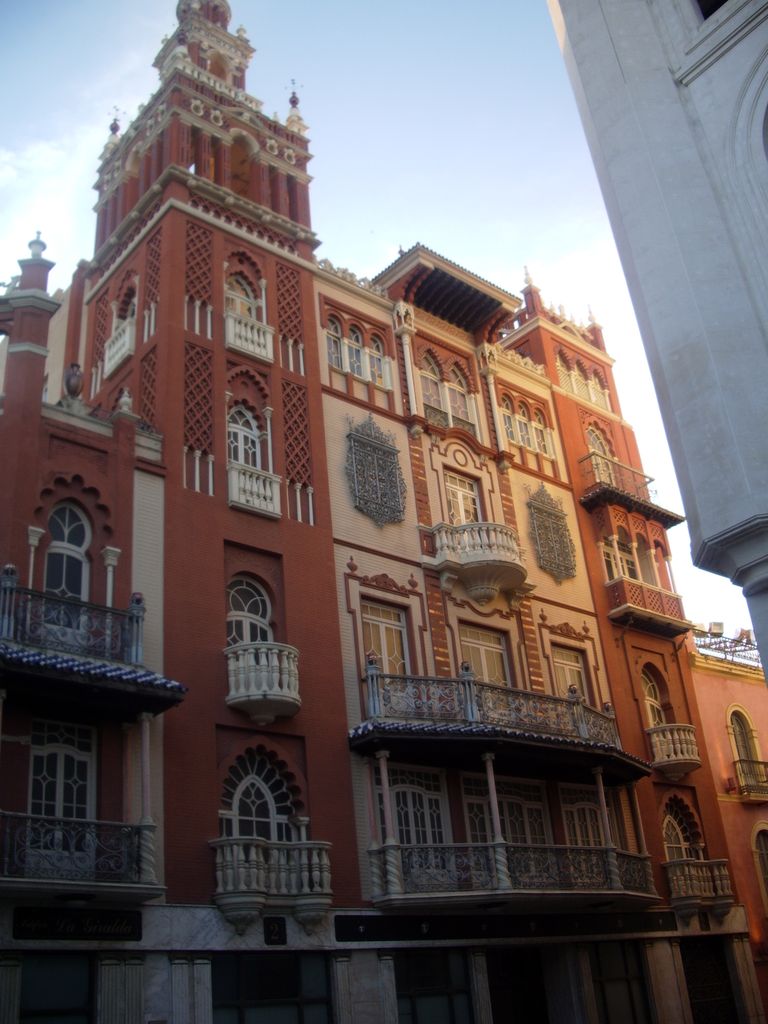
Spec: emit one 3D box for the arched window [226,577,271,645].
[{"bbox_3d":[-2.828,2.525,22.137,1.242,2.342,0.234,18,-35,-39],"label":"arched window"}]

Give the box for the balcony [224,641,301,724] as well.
[{"bbox_3d":[-2.176,3.346,20.128,1.648,1.344,0.720,18,-35,-39],"label":"balcony"}]

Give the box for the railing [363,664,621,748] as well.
[{"bbox_3d":[3.223,4.900,25.620,8.807,1.273,1.140,18,-35,-39],"label":"railing"}]

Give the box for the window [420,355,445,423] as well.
[{"bbox_3d":[1.385,-3.445,28.642,0.920,2.300,0.220,18,-35,-38],"label":"window"}]

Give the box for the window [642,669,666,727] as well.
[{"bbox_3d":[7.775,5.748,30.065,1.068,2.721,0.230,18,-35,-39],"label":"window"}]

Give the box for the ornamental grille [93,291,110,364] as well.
[{"bbox_3d":[-6.949,-4.553,25.576,0.100,2.030,0.620,18,-35,-38],"label":"ornamental grille"}]

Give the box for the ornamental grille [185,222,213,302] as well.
[{"bbox_3d":[-4.257,-5.719,23.839,0.733,2.208,0.126,18,-35,-39],"label":"ornamental grille"}]

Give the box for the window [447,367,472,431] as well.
[{"bbox_3d":[2.178,-3.386,30.517,0.947,2.464,0.204,18,-35,-39],"label":"window"}]

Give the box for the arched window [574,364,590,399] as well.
[{"bbox_3d":[6.506,-4.346,34.467,0.680,1.216,0.220,18,-35,-39],"label":"arched window"}]

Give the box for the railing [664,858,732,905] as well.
[{"bbox_3d":[8.477,9.794,27.332,2.512,1.010,0.570,18,-35,-39],"label":"railing"}]

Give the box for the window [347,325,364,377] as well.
[{"bbox_3d":[-0.801,-4.176,26.802,0.496,1.640,0.200,18,-35,-39],"label":"window"}]

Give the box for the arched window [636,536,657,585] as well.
[{"bbox_3d":[8.216,1.471,32.606,0.753,1.741,0.204,18,-35,-39],"label":"arched window"}]

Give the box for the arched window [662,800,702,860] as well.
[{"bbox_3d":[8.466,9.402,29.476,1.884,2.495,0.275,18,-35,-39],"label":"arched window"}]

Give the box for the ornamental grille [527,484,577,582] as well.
[{"bbox_3d":[5.056,0.595,31.078,2.046,3.366,0.300,18,-35,-40],"label":"ornamental grille"}]

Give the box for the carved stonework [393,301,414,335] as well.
[{"bbox_3d":[0.547,-5.224,28.300,0.416,1.110,0.398,18,-35,-39],"label":"carved stonework"}]

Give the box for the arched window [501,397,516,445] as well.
[{"bbox_3d":[3.844,-2.896,32.030,0.560,1.731,0.224,18,-35,-39],"label":"arched window"}]

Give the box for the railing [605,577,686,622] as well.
[{"bbox_3d":[7.885,2.750,30.970,3.130,0.890,0.680,18,-35,-39],"label":"railing"}]

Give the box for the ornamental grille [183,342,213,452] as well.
[{"bbox_3d":[-4.021,-2.465,22.359,0.700,2.680,0.100,18,-35,-38],"label":"ornamental grille"}]

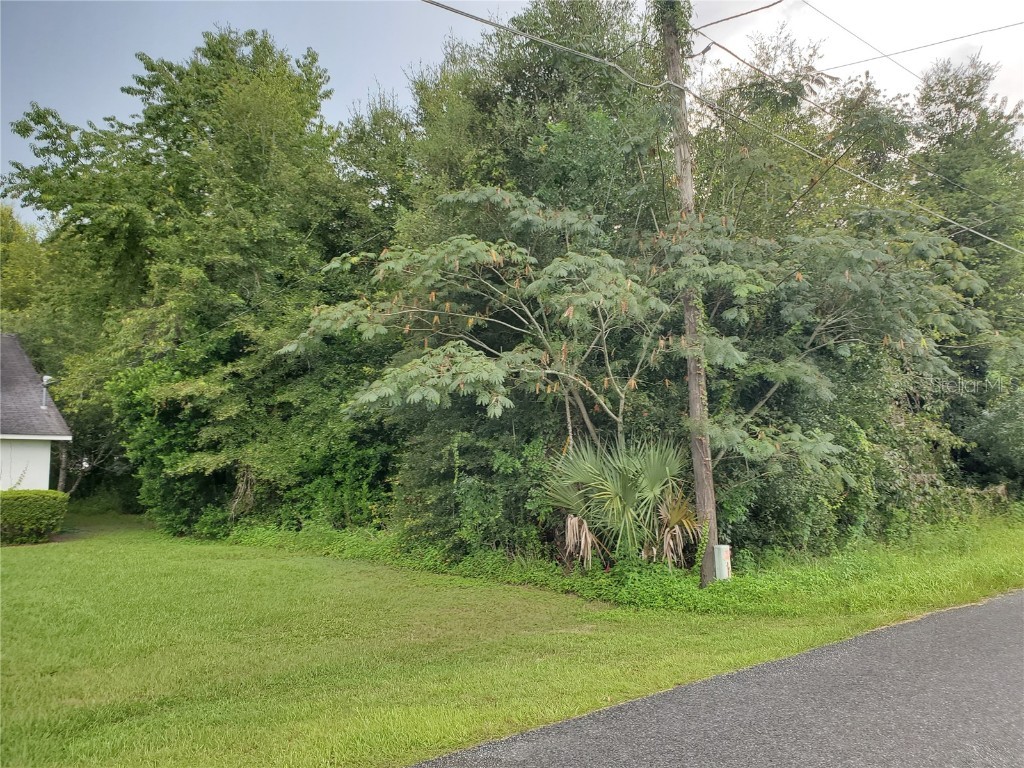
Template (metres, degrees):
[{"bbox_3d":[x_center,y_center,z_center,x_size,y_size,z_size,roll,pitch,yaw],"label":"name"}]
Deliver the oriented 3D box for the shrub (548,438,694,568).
[{"bbox_3d":[1.566,1.738,11.000,2.050,1.850,1.750,-2,-6,6],"label":"shrub"}]

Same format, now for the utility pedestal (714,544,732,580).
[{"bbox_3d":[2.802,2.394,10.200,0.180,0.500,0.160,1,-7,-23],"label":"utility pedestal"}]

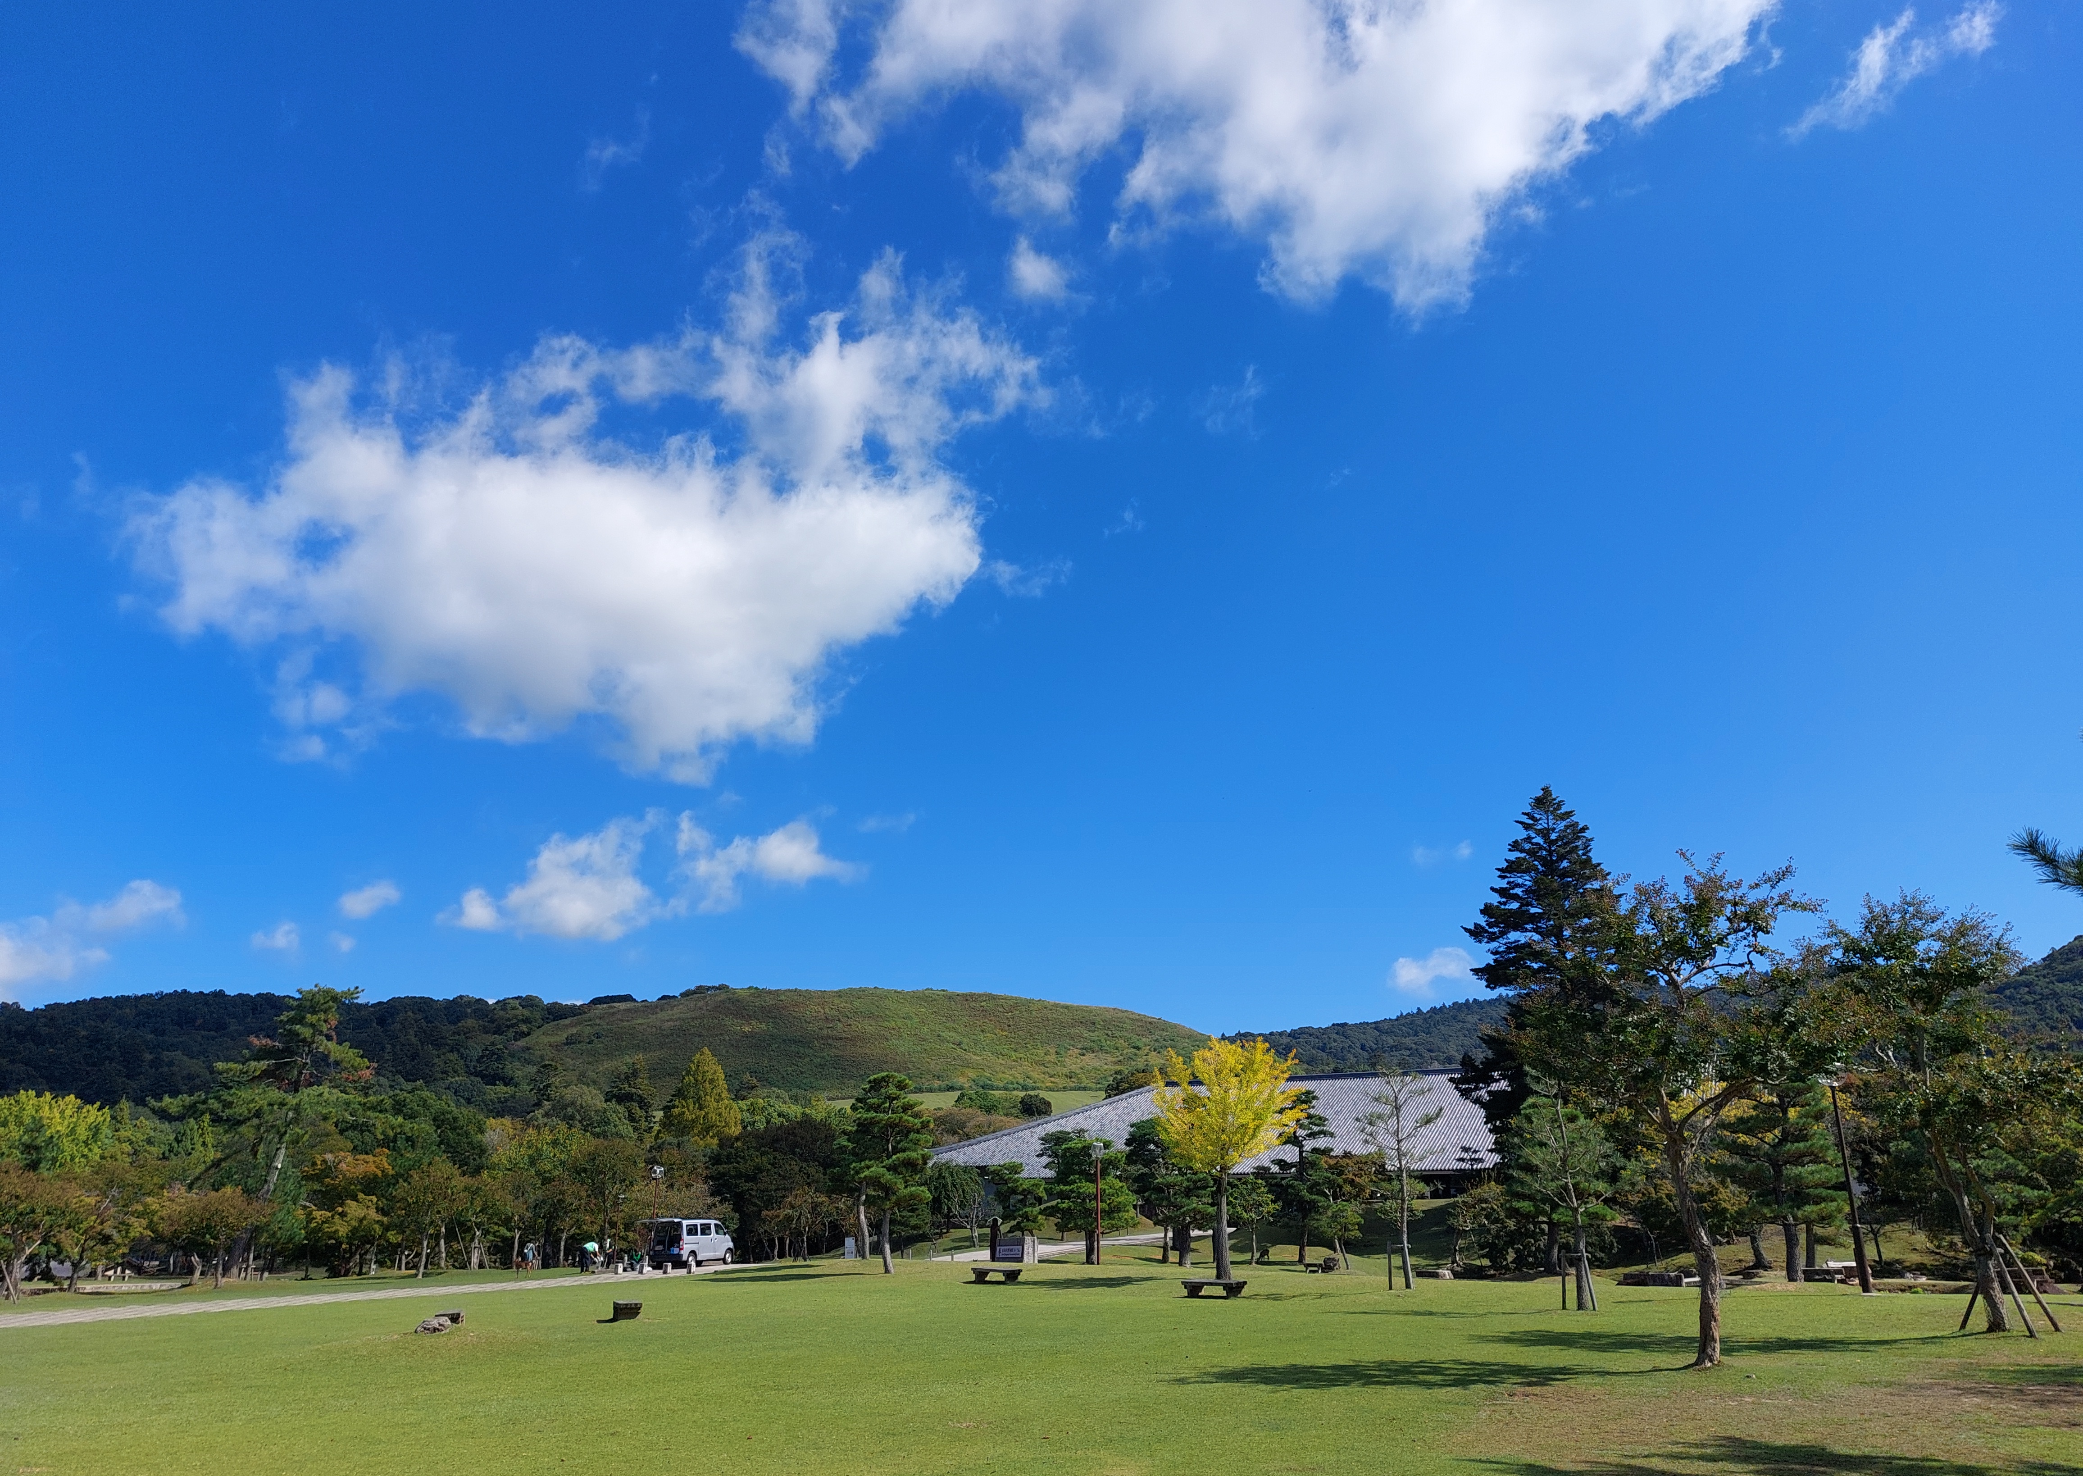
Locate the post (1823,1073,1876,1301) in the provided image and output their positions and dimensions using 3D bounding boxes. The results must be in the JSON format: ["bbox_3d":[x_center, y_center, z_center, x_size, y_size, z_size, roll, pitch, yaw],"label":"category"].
[{"bbox_3d":[19.527,10.785,34.904,0.500,4.981,0.500,0,-19,0],"label":"post"}]

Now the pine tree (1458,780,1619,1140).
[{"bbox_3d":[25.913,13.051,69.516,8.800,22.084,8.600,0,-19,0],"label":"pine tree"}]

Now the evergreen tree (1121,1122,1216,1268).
[{"bbox_3d":[5.182,18.571,59.175,3.746,5.822,3.559,0,-19,0],"label":"evergreen tree"}]

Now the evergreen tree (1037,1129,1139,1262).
[{"bbox_3d":[1.994,19.651,61.974,4.342,5.525,4.125,0,-19,0],"label":"evergreen tree"}]

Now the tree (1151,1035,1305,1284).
[{"bbox_3d":[5.513,12.157,41.816,4.545,6.835,4.317,0,-19,0],"label":"tree"}]

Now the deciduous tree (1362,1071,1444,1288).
[{"bbox_3d":[9.882,11.921,39.261,2.221,5.631,2.110,0,-19,0],"label":"deciduous tree"}]

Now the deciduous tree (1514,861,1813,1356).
[{"bbox_3d":[7.799,4.411,17.836,3.790,6.160,3.601,0,-19,0],"label":"deciduous tree"}]

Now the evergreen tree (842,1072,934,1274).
[{"bbox_3d":[-5.402,15.233,50.793,3.275,6.798,3.111,0,-19,0],"label":"evergreen tree"}]

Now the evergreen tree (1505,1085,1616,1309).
[{"bbox_3d":[10.605,9.284,29.385,2.295,4.325,2.180,0,-19,0],"label":"evergreen tree"}]

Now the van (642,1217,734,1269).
[{"bbox_3d":[-14.974,21.724,62.192,1.680,1.920,4.250,-7,-20,20],"label":"van"}]

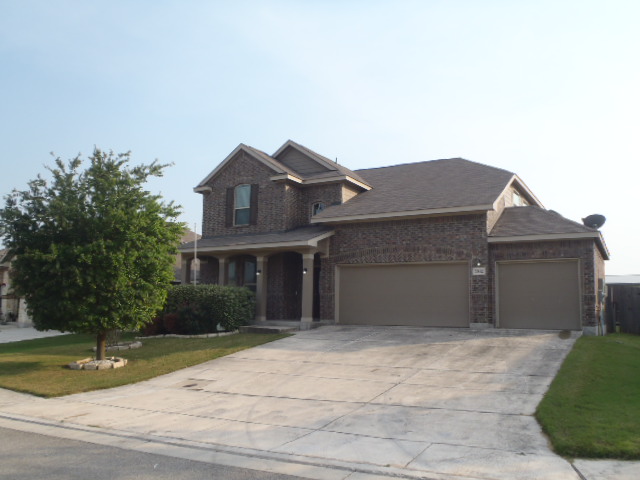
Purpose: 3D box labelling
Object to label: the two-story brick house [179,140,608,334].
[{"bbox_3d":[3.610,-0.370,23.860,16.500,8.320,13.400,-3,-8,30],"label":"two-story brick house"}]

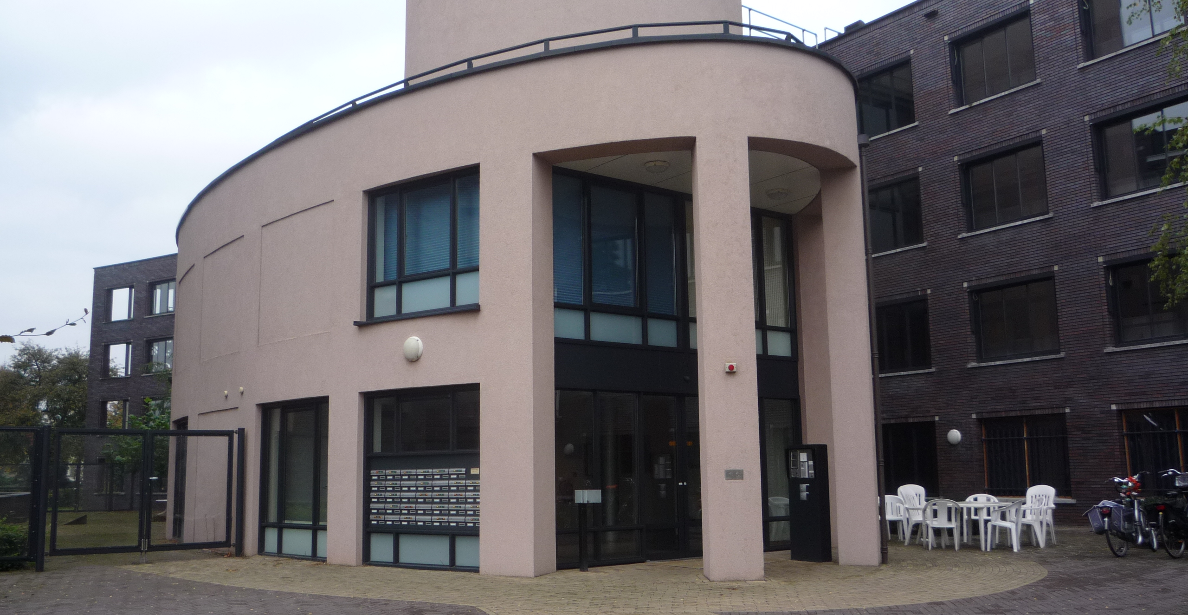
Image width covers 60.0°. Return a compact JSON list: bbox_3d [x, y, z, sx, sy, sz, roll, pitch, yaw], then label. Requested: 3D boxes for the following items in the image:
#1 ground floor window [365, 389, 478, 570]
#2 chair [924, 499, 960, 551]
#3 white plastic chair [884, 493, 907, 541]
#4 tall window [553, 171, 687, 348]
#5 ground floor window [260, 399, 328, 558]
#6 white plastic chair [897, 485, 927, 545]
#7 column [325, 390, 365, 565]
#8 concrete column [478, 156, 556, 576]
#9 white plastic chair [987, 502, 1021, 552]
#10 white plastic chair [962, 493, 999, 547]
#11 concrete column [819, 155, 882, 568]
[{"bbox_3d":[-2.366,2.373,14.311,2.340,2.430,0.150,-7,-11,35],"label":"ground floor window"},{"bbox_3d":[5.607,3.487,16.565,0.560,0.800,0.560,-4,-10,16],"label":"chair"},{"bbox_3d":[5.422,3.852,18.765,0.560,0.800,0.560,-2,-9,7],"label":"white plastic chair"},{"bbox_3d":[0.440,-0.647,15.586,2.570,2.550,0.120,5,-10,-35],"label":"tall window"},{"bbox_3d":[-4.786,2.765,16.605,2.280,2.500,0.130,-9,-12,43],"label":"ground floor window"},{"bbox_3d":[5.475,3.571,17.681,0.570,1.000,0.600,1,-10,-11],"label":"white plastic chair"},{"bbox_3d":[-3.679,2.577,15.599,0.690,2.540,0.340,-8,-11,41],"label":"column"},{"bbox_3d":[-1.048,0.768,13.973,0.820,5.550,0.650,-5,-9,23],"label":"concrete column"},{"bbox_3d":[6.558,3.442,16.365,0.560,0.800,0.560,-9,-12,40],"label":"white plastic chair"},{"bbox_3d":[6.710,3.662,17.919,0.570,0.790,0.550,-4,-9,17],"label":"white plastic chair"},{"bbox_3d":[3.653,0.797,14.675,0.550,5.550,0.640,-4,-9,19],"label":"concrete column"}]

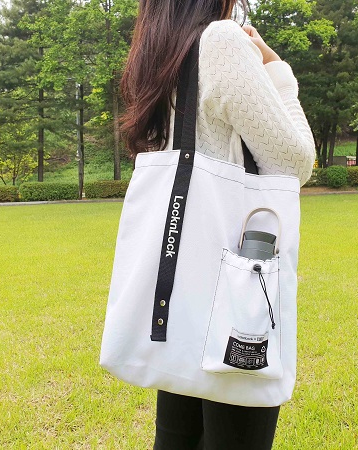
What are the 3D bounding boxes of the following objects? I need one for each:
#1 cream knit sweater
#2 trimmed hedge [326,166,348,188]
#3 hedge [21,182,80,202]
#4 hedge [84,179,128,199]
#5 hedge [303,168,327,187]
[{"bbox_3d":[0.060,-0.175,1.070,0.370,0.530,0.430,-5,8,-34],"label":"cream knit sweater"},{"bbox_3d":[5.267,-1.593,15.100,0.700,0.710,0.700,-1,6,0],"label":"trimmed hedge"},{"bbox_3d":[-4.394,-1.143,15.400,1.825,0.567,0.750,-1,6,-3],"label":"hedge"},{"bbox_3d":[-2.321,-1.221,15.500,1.730,0.577,0.750,-1,6,-2],"label":"hedge"},{"bbox_3d":[4.566,-1.640,15.700,0.972,0.595,0.700,-1,6,0],"label":"hedge"}]

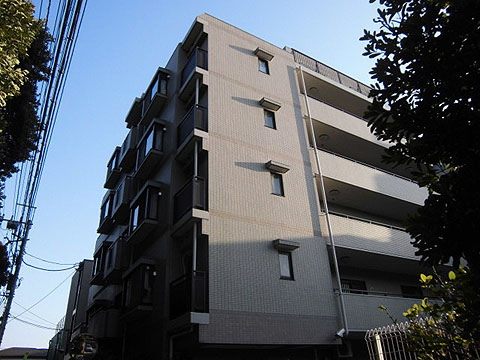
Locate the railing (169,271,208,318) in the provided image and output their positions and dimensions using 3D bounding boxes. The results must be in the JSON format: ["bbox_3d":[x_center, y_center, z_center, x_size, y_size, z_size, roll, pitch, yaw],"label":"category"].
[{"bbox_3d":[-1.351,3.123,9.498,0.550,1.018,1.540,14,-33,-28],"label":"railing"}]

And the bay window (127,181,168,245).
[{"bbox_3d":[-3.470,1.248,13.012,0.488,1.416,2.201,14,-33,-27],"label":"bay window"}]

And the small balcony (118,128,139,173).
[{"bbox_3d":[-5.199,-1.507,17.418,0.632,1.282,1.818,14,-33,-27],"label":"small balcony"}]

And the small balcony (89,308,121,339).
[{"bbox_3d":[-5.192,5.798,13.977,0.632,1.018,2.613,14,-33,-28],"label":"small balcony"}]

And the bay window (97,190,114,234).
[{"bbox_3d":[-6.927,1.797,19.138,0.555,1.464,2.297,14,-33,-27],"label":"bay window"}]

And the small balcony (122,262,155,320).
[{"bbox_3d":[-3.360,3.655,11.700,0.495,1.485,2.090,14,-33,-28],"label":"small balcony"}]

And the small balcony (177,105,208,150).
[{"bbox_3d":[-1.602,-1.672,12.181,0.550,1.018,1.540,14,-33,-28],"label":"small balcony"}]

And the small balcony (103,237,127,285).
[{"bbox_3d":[-4.963,3.277,14.798,0.632,1.292,1.818,14,-33,-27],"label":"small balcony"}]

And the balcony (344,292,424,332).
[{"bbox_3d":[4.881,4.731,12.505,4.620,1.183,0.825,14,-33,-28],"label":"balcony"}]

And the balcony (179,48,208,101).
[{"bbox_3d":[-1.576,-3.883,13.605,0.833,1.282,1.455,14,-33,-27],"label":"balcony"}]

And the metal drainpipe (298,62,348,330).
[{"bbox_3d":[2.999,-0.169,13.390,0.100,10.977,0.100,14,-33,-27],"label":"metal drainpipe"}]

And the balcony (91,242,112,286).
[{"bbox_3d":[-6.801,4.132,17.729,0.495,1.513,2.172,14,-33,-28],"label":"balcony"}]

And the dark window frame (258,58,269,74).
[{"bbox_3d":[0.979,-4.622,14.756,0.510,0.831,0.096,14,-33,-28],"label":"dark window frame"}]

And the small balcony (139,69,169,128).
[{"bbox_3d":[-3.706,-3.549,15.639,0.488,1.455,2.201,14,-33,-27],"label":"small balcony"}]

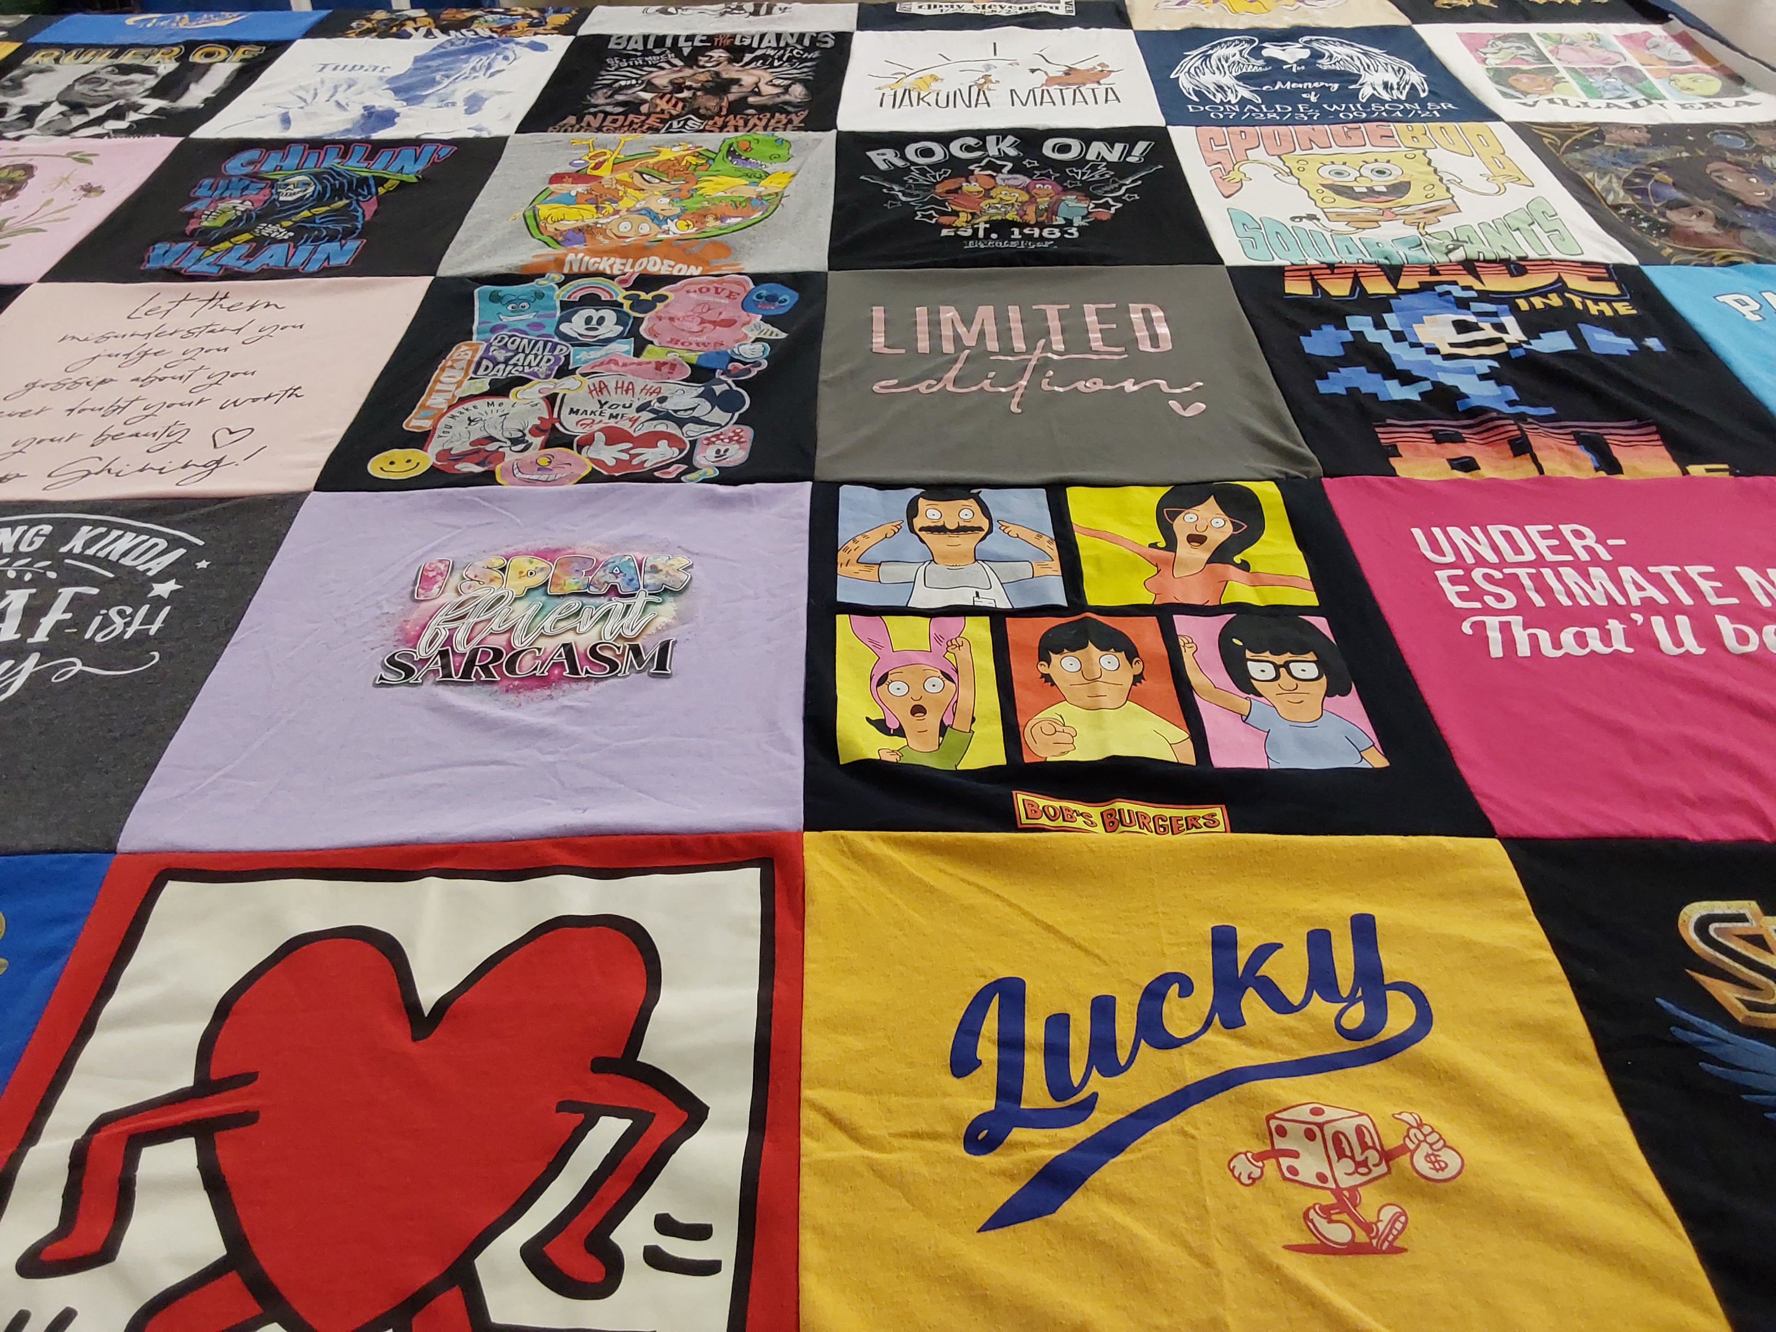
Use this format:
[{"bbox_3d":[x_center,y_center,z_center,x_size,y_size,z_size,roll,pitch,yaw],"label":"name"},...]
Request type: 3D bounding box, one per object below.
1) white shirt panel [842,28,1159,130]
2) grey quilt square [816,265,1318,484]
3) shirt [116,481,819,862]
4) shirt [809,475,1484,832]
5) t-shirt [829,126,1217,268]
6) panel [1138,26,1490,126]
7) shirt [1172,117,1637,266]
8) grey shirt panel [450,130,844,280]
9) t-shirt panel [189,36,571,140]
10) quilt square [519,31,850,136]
[{"bbox_3d":[0.134,-0.721,1.762,0.375,0.020,0.381,0,40,1],"label":"white shirt panel"},{"bbox_3d":[0.129,-0.249,1.191,0.371,0.020,0.370,0,40,1],"label":"grey quilt square"},{"bbox_3d":[-0.234,-0.015,0.915,0.370,0.020,0.355,-1,40,0],"label":"shirt"},{"bbox_3d":[0.136,-0.018,0.912,0.381,0.020,0.364,-1,40,0],"label":"shirt"},{"bbox_3d":[0.128,-0.484,1.475,0.370,0.020,0.369,-1,40,0],"label":"t-shirt"},{"bbox_3d":[0.504,-0.725,1.760,0.382,0.020,0.378,0,40,1],"label":"panel"},{"bbox_3d":[0.503,-0.487,1.472,0.382,0.020,0.381,0,40,1],"label":"shirt"},{"bbox_3d":[-0.239,-0.480,1.478,0.368,0.020,0.373,-1,40,0],"label":"grey shirt panel"},{"bbox_3d":[-0.603,-0.715,1.768,0.373,0.020,0.376,0,40,1],"label":"t-shirt panel"},{"bbox_3d":[-0.236,-0.718,1.766,0.374,0.020,0.383,0,40,1],"label":"quilt square"}]

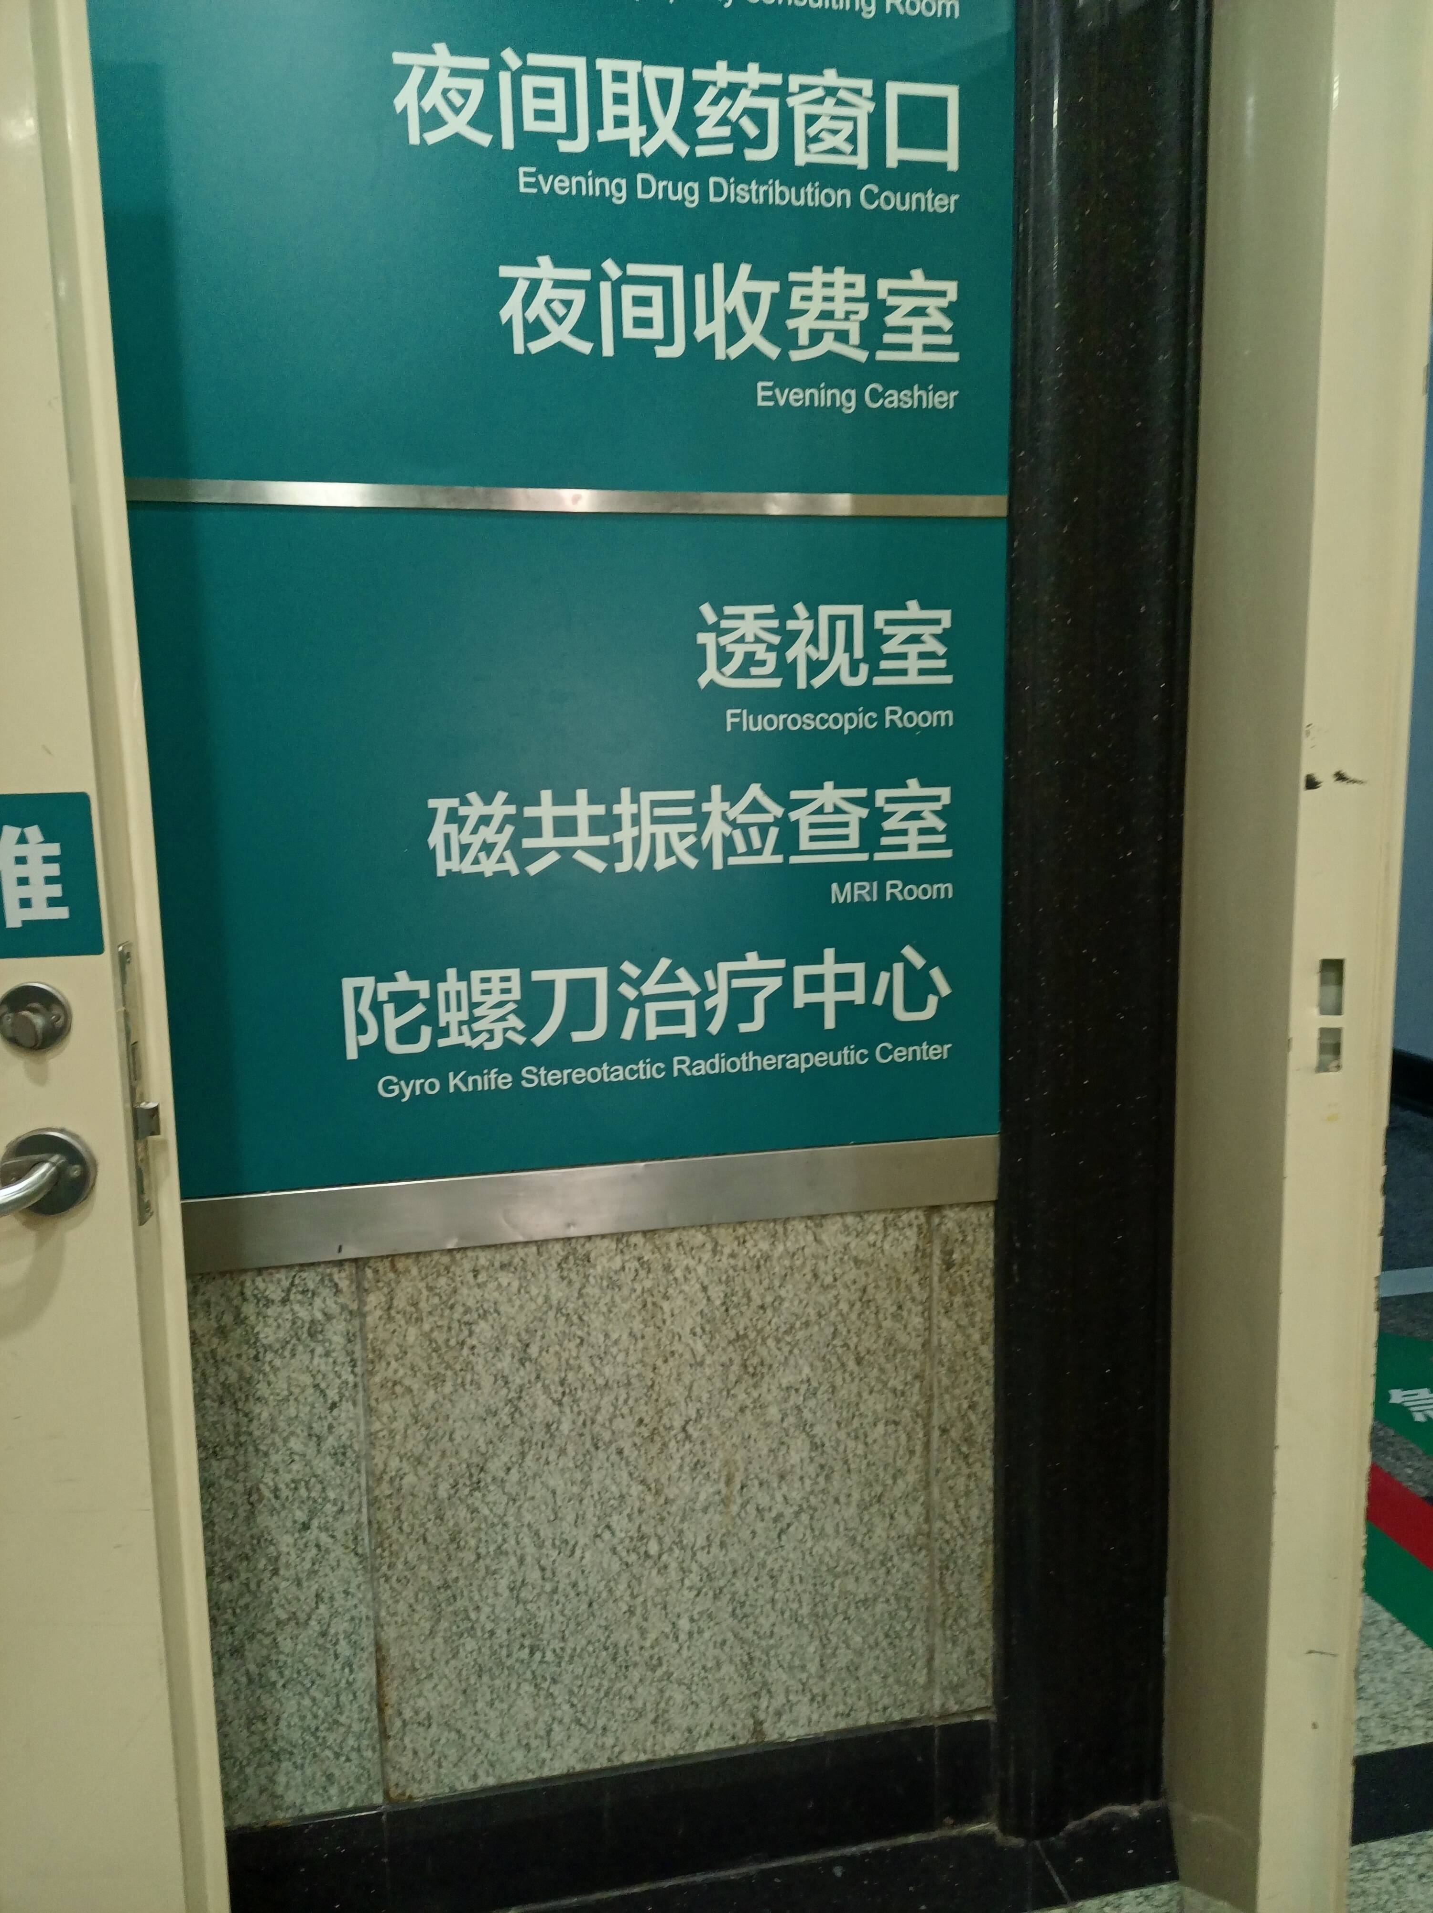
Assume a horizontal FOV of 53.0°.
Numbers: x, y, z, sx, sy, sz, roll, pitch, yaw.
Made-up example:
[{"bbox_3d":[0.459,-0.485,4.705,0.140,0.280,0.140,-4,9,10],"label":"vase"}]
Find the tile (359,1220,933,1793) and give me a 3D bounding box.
[{"bbox_3d":[-0.058,0.586,1.554,0.612,0.605,0.020,-3,8,-11],"label":"tile"}]

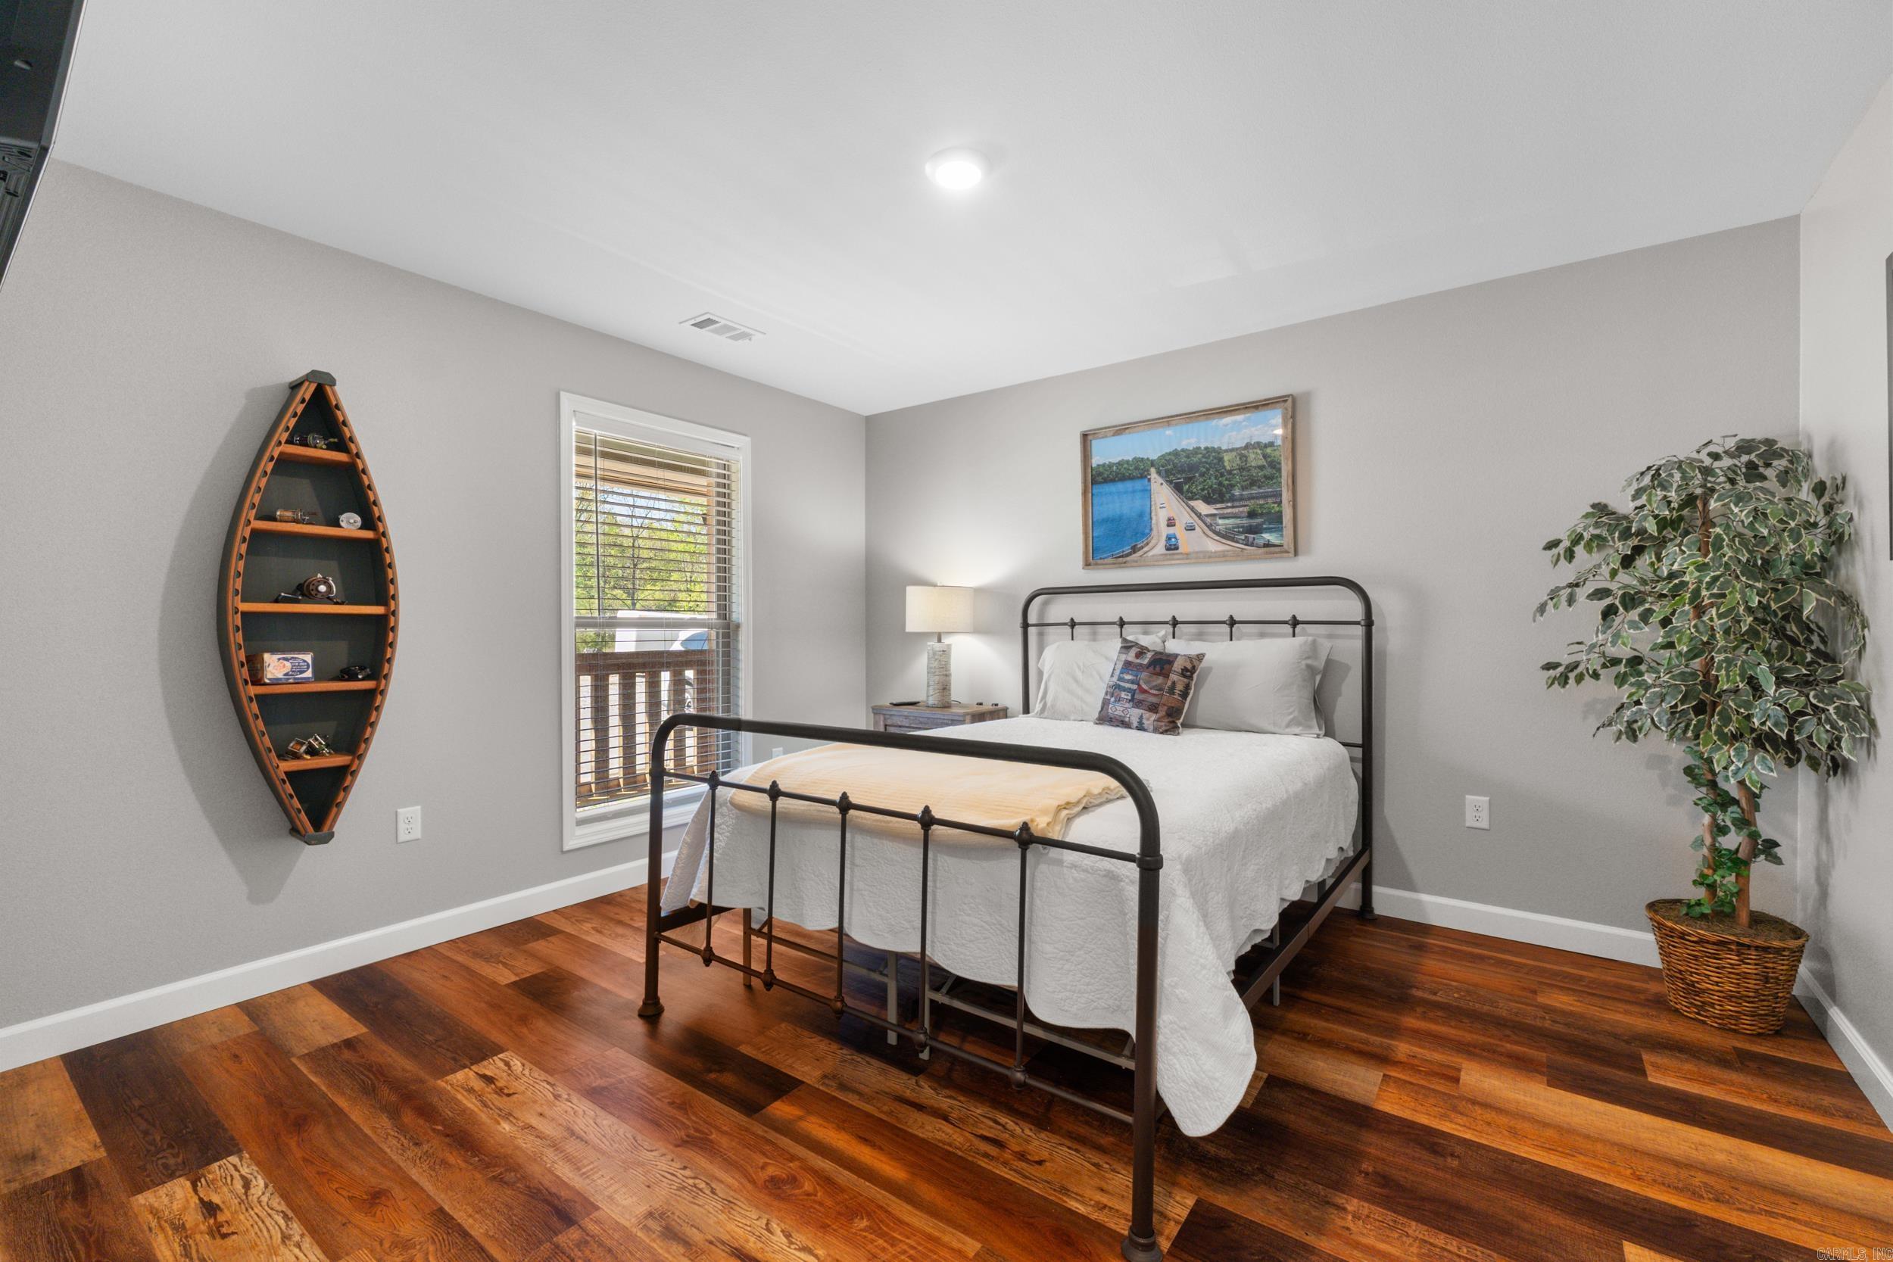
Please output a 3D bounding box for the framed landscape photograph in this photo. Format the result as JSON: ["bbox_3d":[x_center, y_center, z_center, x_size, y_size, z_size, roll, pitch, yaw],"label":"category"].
[{"bbox_3d":[1.067,-0.649,3.615,0.980,0.675,0.035,0,0,36],"label":"framed landscape photograph"}]

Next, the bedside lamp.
[{"bbox_3d":[-0.035,0.085,4.200,0.360,0.650,0.360,0,0,0],"label":"bedside lamp"}]

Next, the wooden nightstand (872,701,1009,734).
[{"bbox_3d":[-0.034,0.768,4.170,0.580,0.730,0.410,0,0,36],"label":"wooden nightstand"}]

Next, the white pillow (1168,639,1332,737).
[{"bbox_3d":[1.213,0.220,3.231,0.670,0.420,0.180,0,-18,36],"label":"white pillow"}]

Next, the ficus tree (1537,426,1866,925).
[{"bbox_3d":[2.169,0.154,2.354,0.680,1.460,0.740,0,0,36],"label":"ficus tree"}]

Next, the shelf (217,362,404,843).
[{"bbox_3d":[-2.039,-0.072,2.533,0.160,1.495,0.440,0,0,36],"label":"shelf"}]

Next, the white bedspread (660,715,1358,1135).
[{"bbox_3d":[0.401,0.672,2.726,1.730,0.570,2.070,0,0,36],"label":"white bedspread"}]

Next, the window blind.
[{"bbox_3d":[-1.330,-0.061,3.688,0.055,1.690,0.860,0,0,36],"label":"window blind"}]

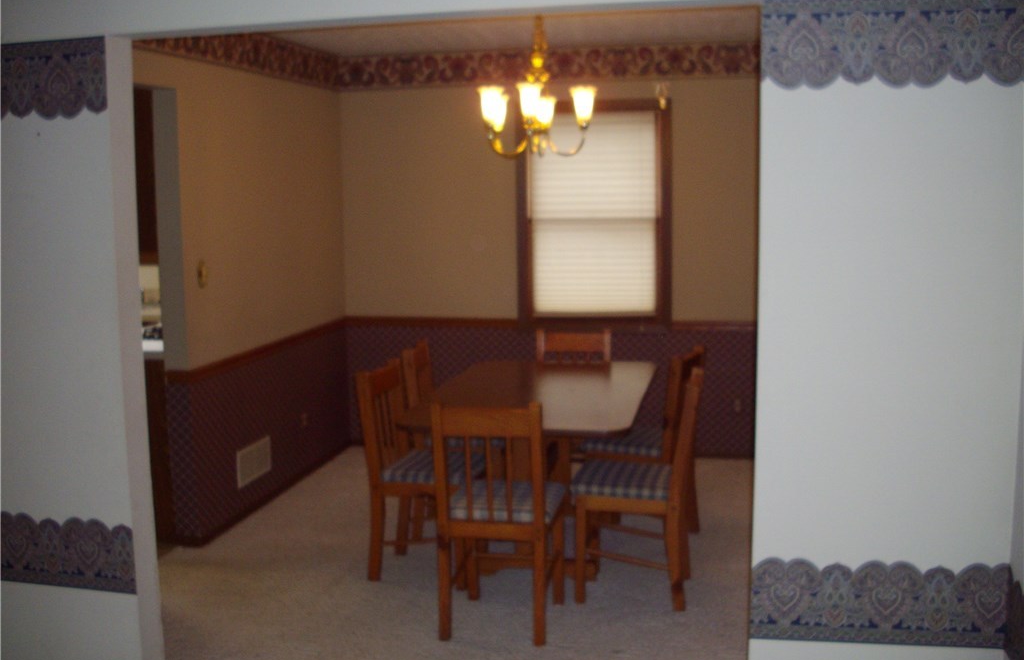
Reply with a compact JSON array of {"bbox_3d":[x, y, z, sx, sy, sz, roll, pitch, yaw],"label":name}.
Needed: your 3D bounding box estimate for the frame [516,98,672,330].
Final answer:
[{"bbox_3d":[0.482,-0.671,6.484,0.925,1.370,0.080,1,8,12],"label":"frame"}]

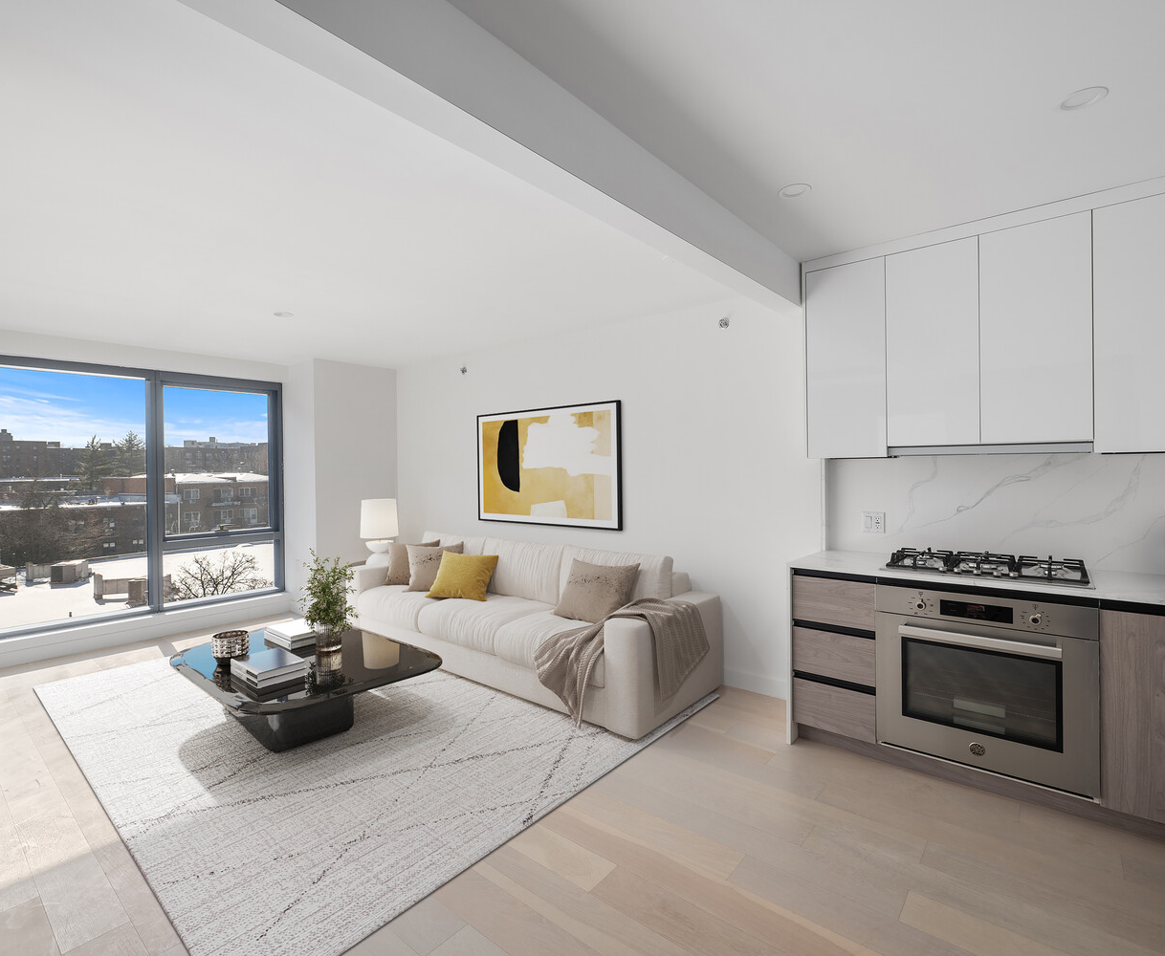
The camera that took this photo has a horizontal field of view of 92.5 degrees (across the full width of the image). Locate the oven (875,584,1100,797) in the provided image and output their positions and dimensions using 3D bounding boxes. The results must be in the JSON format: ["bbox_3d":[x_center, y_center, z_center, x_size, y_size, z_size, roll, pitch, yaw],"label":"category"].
[{"bbox_3d":[1.821,0.854,2.534,0.757,0.735,0.610,0,1,40],"label":"oven"}]

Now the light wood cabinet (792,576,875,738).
[{"bbox_3d":[1.405,0.913,2.935,0.396,0.870,0.610,0,1,40],"label":"light wood cabinet"}]

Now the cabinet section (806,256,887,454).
[{"bbox_3d":[1.467,-0.606,3.017,0.381,0.993,0.340,0,1,39],"label":"cabinet section"}]

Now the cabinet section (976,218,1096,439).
[{"bbox_3d":[2.058,-0.625,2.542,0.379,0.947,0.340,0,1,39],"label":"cabinet section"}]

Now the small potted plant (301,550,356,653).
[{"bbox_3d":[-1.507,0.721,3.311,0.270,0.605,0.270,0,1,40],"label":"small potted plant"}]

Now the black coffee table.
[{"bbox_3d":[-1.690,1.209,3.287,1.560,0.355,1.020,0,1,40],"label":"black coffee table"}]

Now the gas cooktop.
[{"bbox_3d":[1.854,0.400,2.581,0.750,0.058,0.510,0,1,40],"label":"gas cooktop"}]

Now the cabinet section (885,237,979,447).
[{"bbox_3d":[1.762,-0.626,2.780,0.377,0.948,0.340,0,1,39],"label":"cabinet section"}]

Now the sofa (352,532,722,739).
[{"bbox_3d":[-0.569,0.930,4.238,3.060,0.860,0.970,0,1,40],"label":"sofa"}]

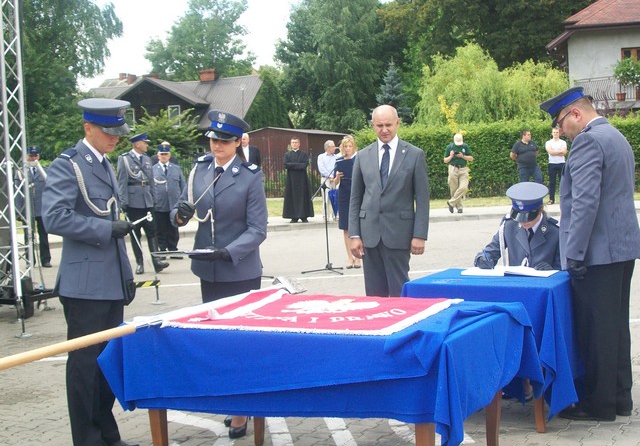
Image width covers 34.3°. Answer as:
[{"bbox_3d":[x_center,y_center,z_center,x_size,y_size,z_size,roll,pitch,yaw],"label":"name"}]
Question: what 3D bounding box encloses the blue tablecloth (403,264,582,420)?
[{"bbox_3d":[1.029,0.680,6.039,0.890,0.710,0.760,0,5,29],"label":"blue tablecloth"}]

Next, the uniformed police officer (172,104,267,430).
[{"bbox_3d":[-0.534,0.286,5.734,0.540,1.790,0.460,-1,4,17],"label":"uniformed police officer"}]

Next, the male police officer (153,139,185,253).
[{"bbox_3d":[-2.327,-0.370,15.958,0.570,1.770,0.360,-2,4,9],"label":"male police officer"}]

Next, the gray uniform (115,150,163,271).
[{"bbox_3d":[-2.418,-0.128,13.870,0.620,1.600,0.450,-5,5,-30],"label":"gray uniform"}]

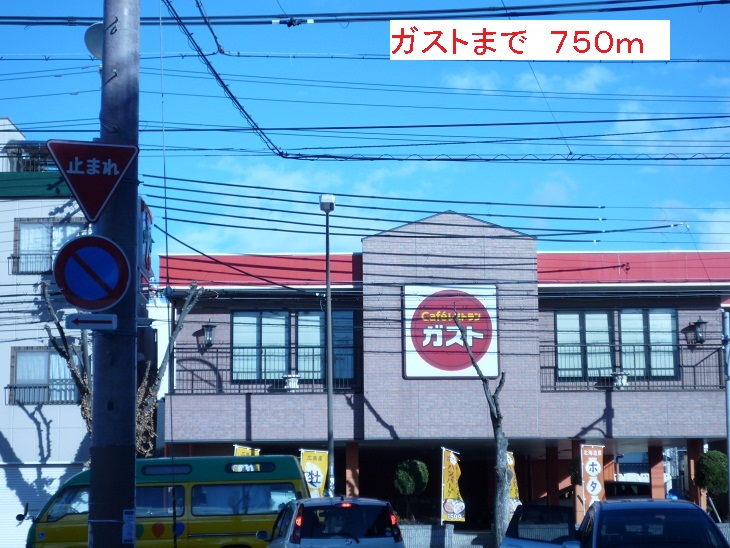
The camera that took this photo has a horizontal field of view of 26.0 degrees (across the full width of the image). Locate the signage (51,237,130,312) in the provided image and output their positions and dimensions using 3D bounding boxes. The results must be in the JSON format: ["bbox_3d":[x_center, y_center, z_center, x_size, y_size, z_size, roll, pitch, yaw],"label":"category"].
[{"bbox_3d":[-2.138,-0.001,12.420,0.600,0.600,0.040,1,-7,-14],"label":"signage"}]

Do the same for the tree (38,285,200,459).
[{"bbox_3d":[-5.795,3.283,37.500,3.800,6.300,3.200,0,-7,0],"label":"tree"}]

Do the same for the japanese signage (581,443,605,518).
[{"bbox_3d":[5.663,5.179,39.300,0.600,1.870,0.080,0,-7,0],"label":"japanese signage"}]

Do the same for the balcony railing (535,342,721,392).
[{"bbox_3d":[6.999,2.460,41.400,4.800,1.200,0.100,0,-7,0],"label":"balcony railing"}]

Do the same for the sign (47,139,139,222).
[{"bbox_3d":[-2.149,-0.727,12.500,0.740,0.650,0.040,1,-7,-14],"label":"sign"}]

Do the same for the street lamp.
[{"bbox_3d":[-0.808,2.237,36.300,0.370,8.150,0.370,0,-7,0],"label":"street lamp"}]

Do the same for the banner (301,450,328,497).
[{"bbox_3d":[-1.220,5.209,38.600,0.650,1.850,0.080,0,-7,0],"label":"banner"}]

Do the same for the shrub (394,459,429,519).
[{"bbox_3d":[1.181,5.450,40.200,0.870,1.520,0.870,0,-7,0],"label":"shrub"}]

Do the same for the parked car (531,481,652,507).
[{"bbox_3d":[6.921,6.981,47.300,4.000,1.500,1.650,0,-7,0],"label":"parked car"}]

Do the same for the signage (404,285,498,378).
[{"bbox_3d":[2.241,1.490,41.000,2.440,2.460,0.200,0,-7,0],"label":"signage"}]

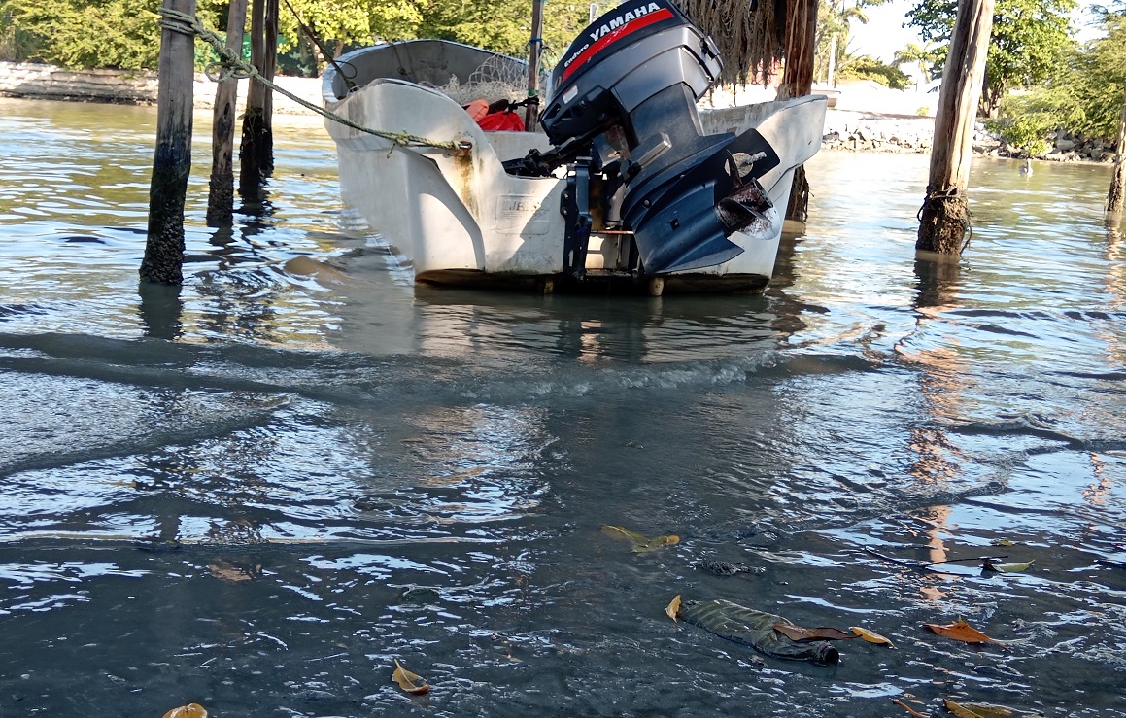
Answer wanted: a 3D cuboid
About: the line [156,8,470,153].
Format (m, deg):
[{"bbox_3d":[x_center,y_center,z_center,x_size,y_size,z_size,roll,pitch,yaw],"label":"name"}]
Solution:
[{"bbox_3d":[-0.815,-0.911,5.218,1.057,0.413,0.160,0,10,-16],"label":"line"}]

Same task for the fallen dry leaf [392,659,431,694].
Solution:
[{"bbox_3d":[-0.162,0.337,1.663,0.036,0.019,0.083,-2,11,-28],"label":"fallen dry leaf"}]

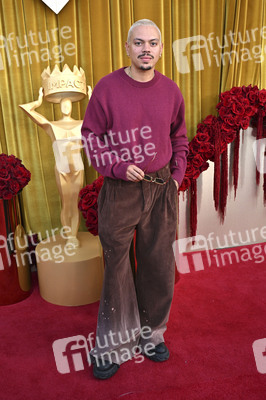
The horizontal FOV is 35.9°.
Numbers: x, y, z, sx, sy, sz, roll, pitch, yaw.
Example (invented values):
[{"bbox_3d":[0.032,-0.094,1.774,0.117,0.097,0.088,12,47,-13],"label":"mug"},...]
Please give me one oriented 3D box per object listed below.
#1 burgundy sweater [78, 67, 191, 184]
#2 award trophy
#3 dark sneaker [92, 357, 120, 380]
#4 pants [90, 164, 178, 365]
[{"bbox_3d":[0.006,-0.356,1.950,0.520,0.570,0.360,-3,20,-5],"label":"burgundy sweater"},{"bbox_3d":[-0.432,-0.098,2.871,0.590,1.620,0.510,-6,20,-12],"label":"award trophy"},{"bbox_3d":[-0.124,0.877,2.376,0.130,0.115,0.300,4,20,13],"label":"dark sneaker"},{"bbox_3d":[-0.002,0.348,2.238,0.450,1.140,0.370,-3,20,-7],"label":"pants"}]

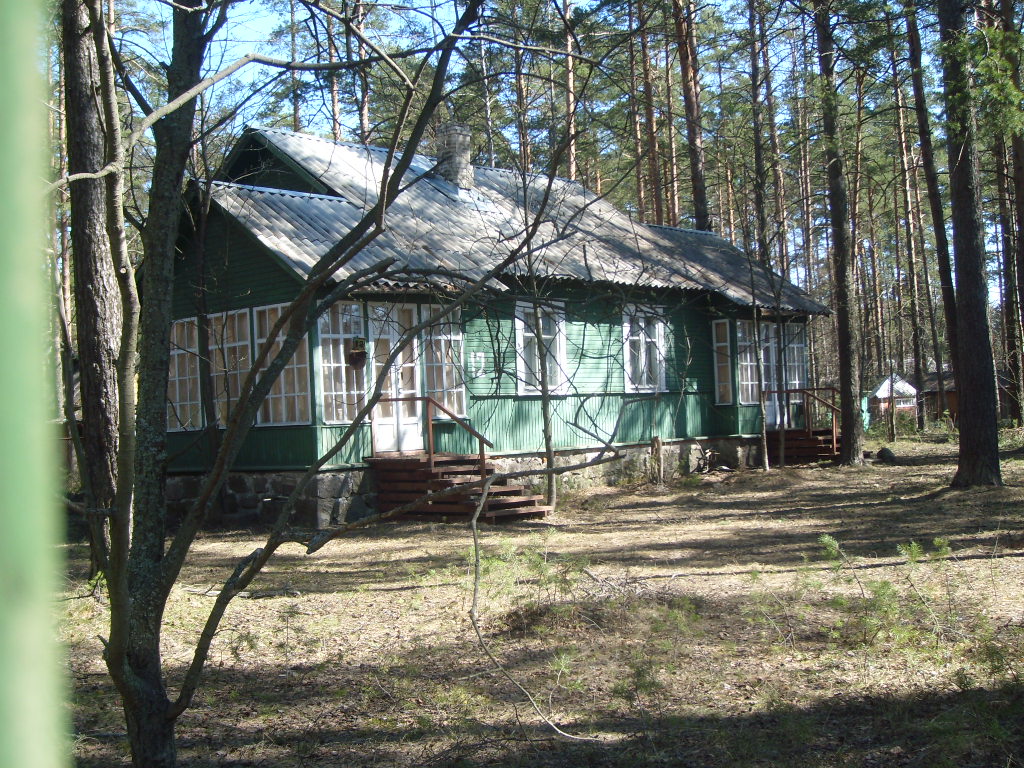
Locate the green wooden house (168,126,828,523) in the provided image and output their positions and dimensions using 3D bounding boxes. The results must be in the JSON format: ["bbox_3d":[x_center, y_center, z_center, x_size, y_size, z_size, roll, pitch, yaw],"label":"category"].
[{"bbox_3d":[-1.015,-1.314,25.947,8.500,6.830,15.150,-4,-2,41],"label":"green wooden house"}]

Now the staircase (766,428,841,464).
[{"bbox_3d":[6.502,1.307,27.371,1.730,0.770,1.420,-4,-2,41],"label":"staircase"}]

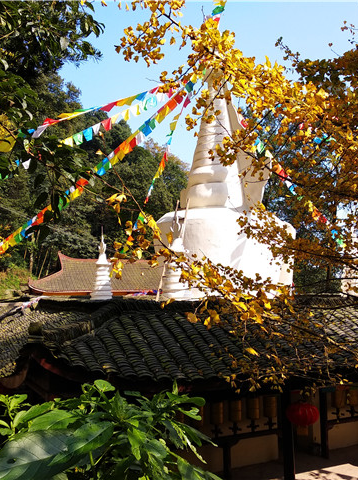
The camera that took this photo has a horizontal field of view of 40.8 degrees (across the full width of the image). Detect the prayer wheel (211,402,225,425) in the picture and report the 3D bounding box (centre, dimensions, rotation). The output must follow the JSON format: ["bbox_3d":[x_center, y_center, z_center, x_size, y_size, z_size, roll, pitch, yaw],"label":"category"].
[{"bbox_3d":[0.819,3.714,10.280,0.280,0.450,0.280,0,-7,0],"label":"prayer wheel"}]

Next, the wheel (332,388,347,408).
[{"bbox_3d":[3.945,3.901,11.819,0.280,0.450,0.280,0,-7,0],"label":"wheel"}]

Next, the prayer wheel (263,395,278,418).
[{"bbox_3d":[2.074,3.789,10.898,0.280,0.450,0.280,0,-7,0],"label":"prayer wheel"}]

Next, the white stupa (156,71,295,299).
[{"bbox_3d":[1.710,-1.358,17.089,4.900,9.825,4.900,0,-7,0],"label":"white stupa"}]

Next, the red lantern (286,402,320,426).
[{"bbox_3d":[2.083,2.943,8.106,0.570,0.410,0.570,0,-7,0],"label":"red lantern"}]

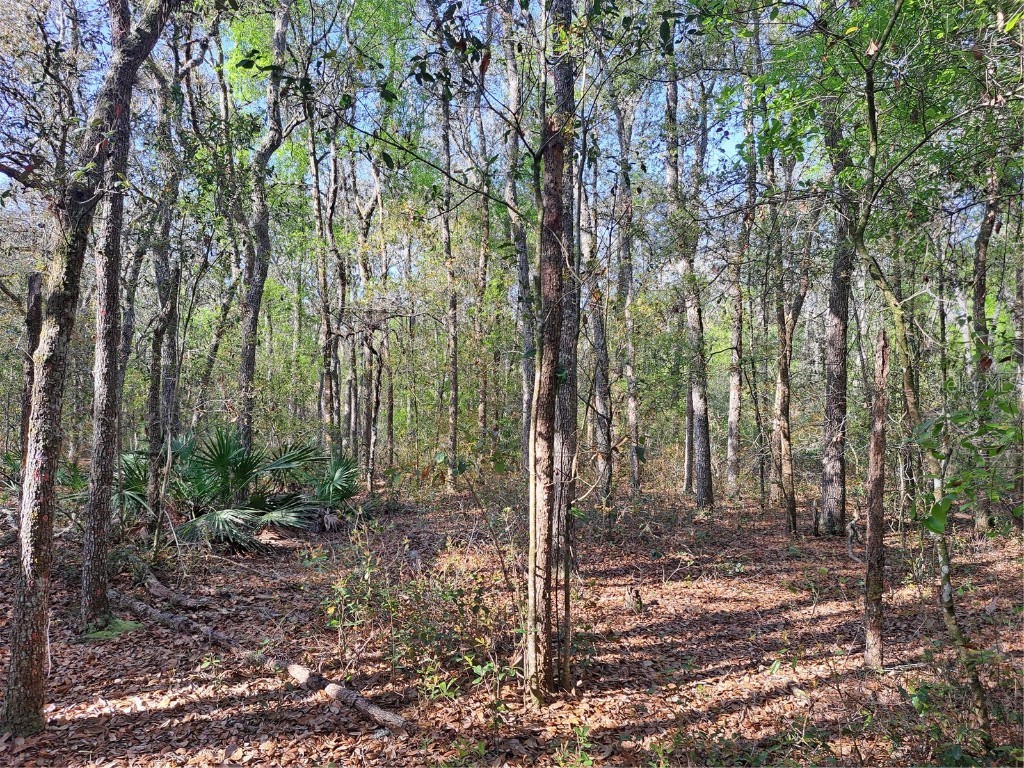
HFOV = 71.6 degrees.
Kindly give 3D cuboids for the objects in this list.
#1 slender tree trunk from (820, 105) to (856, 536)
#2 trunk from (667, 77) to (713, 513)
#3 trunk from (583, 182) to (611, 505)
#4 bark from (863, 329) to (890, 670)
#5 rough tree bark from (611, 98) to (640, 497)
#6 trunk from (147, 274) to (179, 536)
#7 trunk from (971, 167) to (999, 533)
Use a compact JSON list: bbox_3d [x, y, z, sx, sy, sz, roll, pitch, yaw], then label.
[{"bbox_3d":[4.229,-0.906,9.303,0.410,5.709,0.340,1,-2,24],"label":"slender tree trunk"},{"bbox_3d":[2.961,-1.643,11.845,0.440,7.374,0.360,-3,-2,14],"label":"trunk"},{"bbox_3d":[1.462,-0.746,12.409,0.310,5.620,0.270,-3,-2,7],"label":"trunk"},{"bbox_3d":[2.298,0.707,4.482,0.135,2.125,0.120,2,-2,27],"label":"bark"},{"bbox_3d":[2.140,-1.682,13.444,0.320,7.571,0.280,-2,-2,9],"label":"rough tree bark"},{"bbox_3d":[-4.545,0.199,9.290,0.240,3.498,0.190,3,-2,-26],"label":"trunk"},{"bbox_3d":[5.989,-0.437,9.000,0.340,4.640,0.280,-1,-3,34],"label":"trunk"}]

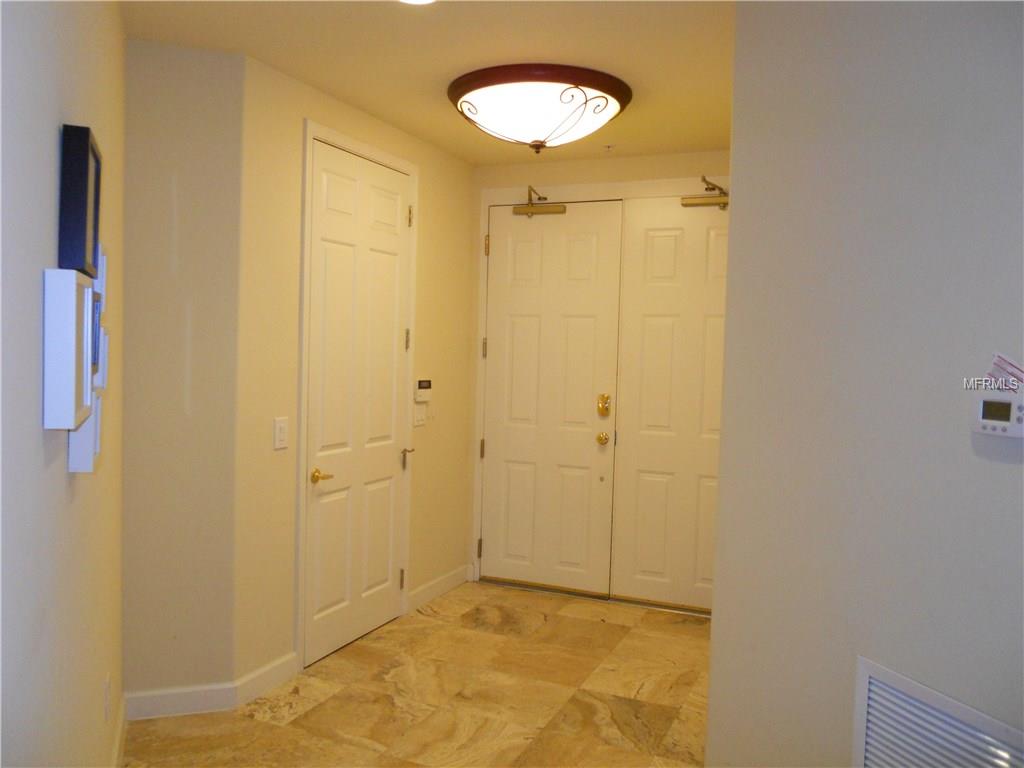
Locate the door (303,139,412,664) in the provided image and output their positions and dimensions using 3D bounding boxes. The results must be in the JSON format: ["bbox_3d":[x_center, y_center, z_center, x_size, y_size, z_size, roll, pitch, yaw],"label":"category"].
[{"bbox_3d":[-0.774,0.094,4.198,0.050,2.440,0.853,3,3,23],"label":"door"}]

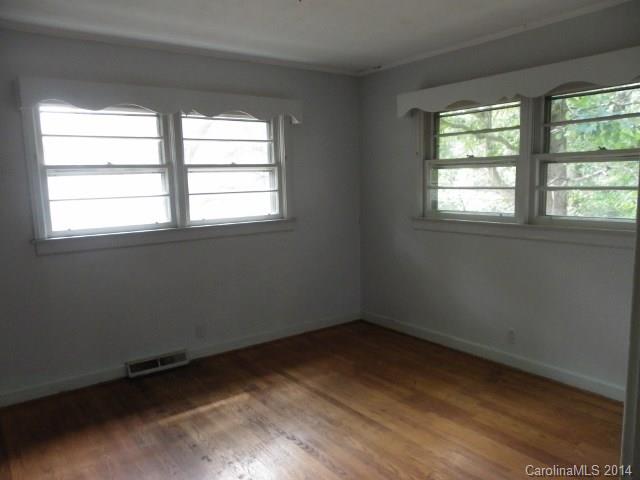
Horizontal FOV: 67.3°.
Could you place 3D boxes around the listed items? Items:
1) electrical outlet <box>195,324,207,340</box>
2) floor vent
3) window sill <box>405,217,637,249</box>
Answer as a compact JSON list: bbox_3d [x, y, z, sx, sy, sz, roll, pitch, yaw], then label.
[{"bbox_3d":[-0.963,0.751,3.890,0.075,0.120,0.012,-6,9,-36],"label":"electrical outlet"},{"bbox_3d":[-1.226,0.942,3.693,0.460,0.118,0.055,-6,9,-36],"label":"floor vent"},{"bbox_3d":[1.409,-0.060,3.426,0.085,0.107,2.030,-6,9,-36],"label":"window sill"}]

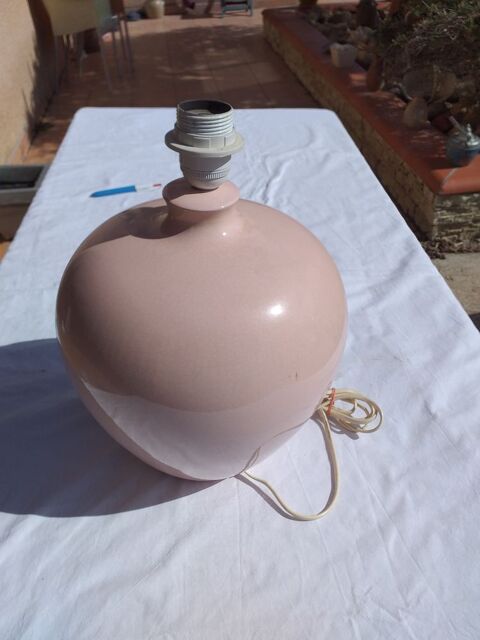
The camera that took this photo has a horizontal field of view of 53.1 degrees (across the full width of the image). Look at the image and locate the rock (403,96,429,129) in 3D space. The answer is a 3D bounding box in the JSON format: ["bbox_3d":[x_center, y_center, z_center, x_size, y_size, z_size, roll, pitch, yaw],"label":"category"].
[{"bbox_3d":[0.954,-1.127,2.614,0.121,0.157,0.097,15,43,14],"label":"rock"}]

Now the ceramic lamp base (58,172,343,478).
[{"bbox_3d":[-0.031,0.018,0.420,0.232,0.286,0.232,3,42,0],"label":"ceramic lamp base"}]

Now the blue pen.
[{"bbox_3d":[-0.205,-0.241,0.898,0.148,0.013,0.013,-15,45,-19],"label":"blue pen"}]

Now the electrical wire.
[{"bbox_3d":[0.086,0.131,0.495,0.172,0.028,0.090,-31,52,-32],"label":"electrical wire"}]

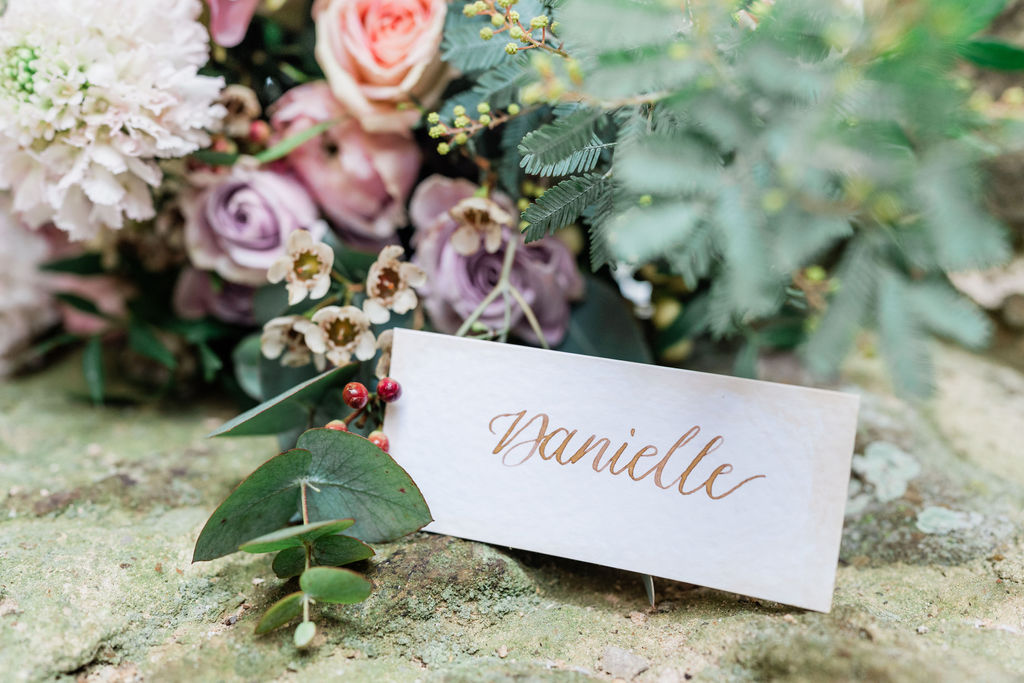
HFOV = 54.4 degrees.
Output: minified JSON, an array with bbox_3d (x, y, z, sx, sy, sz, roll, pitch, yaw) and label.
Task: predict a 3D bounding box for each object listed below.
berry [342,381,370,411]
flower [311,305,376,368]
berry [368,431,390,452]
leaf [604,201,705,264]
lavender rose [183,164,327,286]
[{"bbox_3d":[-0.043,0.015,0.271,0.007,0.007,0.007,0,22,0],"label":"berry"},{"bbox_3d":[-0.045,-0.001,0.265,0.018,0.017,0.009,0,19,0],"label":"flower"},{"bbox_3d":[-0.036,0.027,0.270,0.007,0.007,0.007,0,22,0],"label":"berry"},{"bbox_3d":[0.031,-0.024,0.215,0.022,0.013,0.011,0,21,0],"label":"leaf"},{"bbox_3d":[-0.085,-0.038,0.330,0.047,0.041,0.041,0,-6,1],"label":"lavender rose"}]

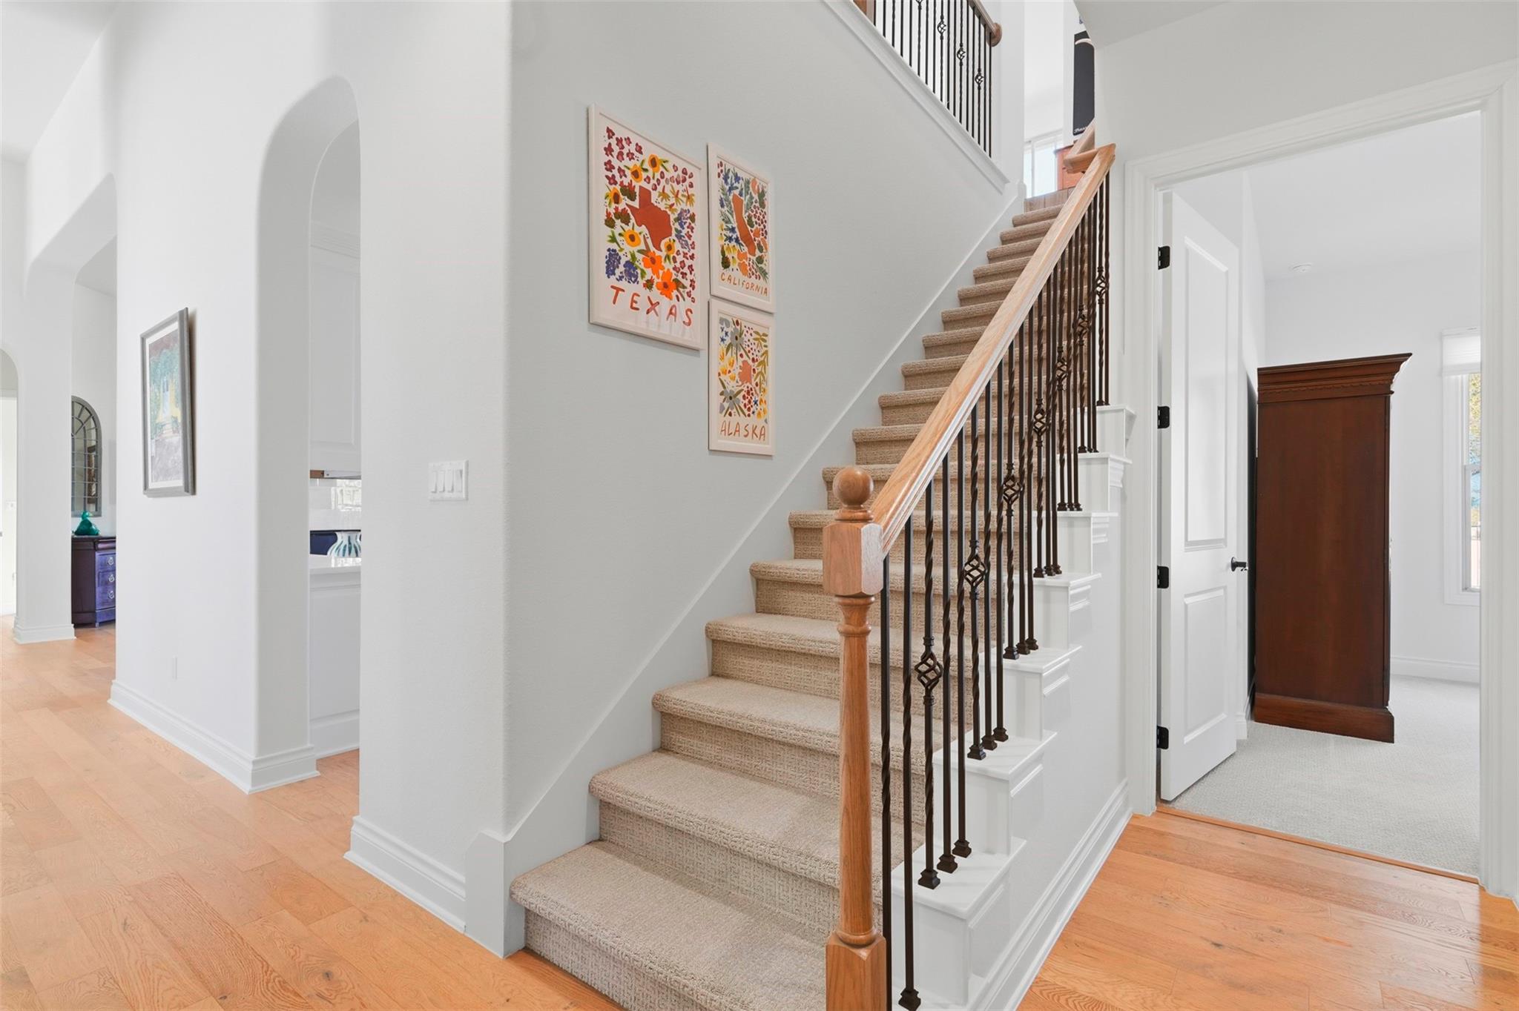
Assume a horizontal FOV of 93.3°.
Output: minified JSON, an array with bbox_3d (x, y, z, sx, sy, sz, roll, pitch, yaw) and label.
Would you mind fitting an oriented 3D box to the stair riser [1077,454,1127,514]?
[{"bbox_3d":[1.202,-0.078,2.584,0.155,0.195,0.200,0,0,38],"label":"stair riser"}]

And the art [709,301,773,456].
[{"bbox_3d":[-0.060,-0.452,2.617,0.025,0.518,0.350,0,0,38],"label":"art"}]

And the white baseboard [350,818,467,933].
[{"bbox_3d":[-1.075,1.098,2.163,0.712,0.134,0.024,0,0,37],"label":"white baseboard"}]

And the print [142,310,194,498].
[{"bbox_3d":[-2.894,-0.484,3.506,0.785,0.850,0.028,0,1,37],"label":"print"}]

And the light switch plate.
[{"bbox_3d":[-0.890,-0.070,2.036,0.200,0.112,0.010,0,0,37],"label":"light switch plate"}]

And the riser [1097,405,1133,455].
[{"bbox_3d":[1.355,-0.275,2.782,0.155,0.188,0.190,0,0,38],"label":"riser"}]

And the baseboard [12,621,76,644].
[{"bbox_3d":[-6.191,1.096,6.220,0.360,0.128,0.335,0,0,38],"label":"baseboard"}]

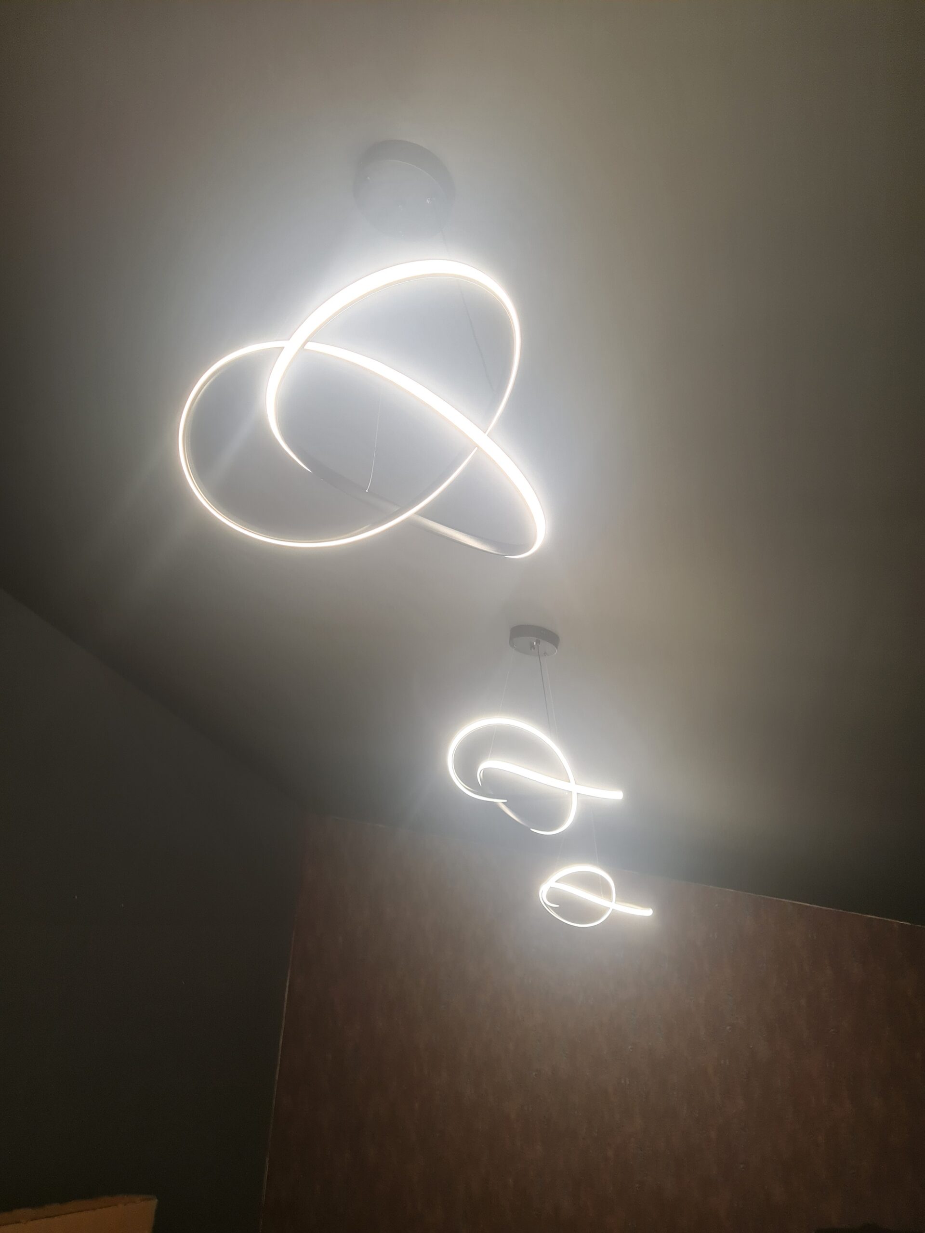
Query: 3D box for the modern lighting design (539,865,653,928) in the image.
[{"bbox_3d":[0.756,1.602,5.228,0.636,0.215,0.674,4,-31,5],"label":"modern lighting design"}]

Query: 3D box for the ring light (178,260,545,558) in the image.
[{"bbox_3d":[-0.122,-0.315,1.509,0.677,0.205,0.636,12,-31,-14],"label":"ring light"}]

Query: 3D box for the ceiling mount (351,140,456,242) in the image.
[{"bbox_3d":[-0.112,-0.804,1.765,0.196,0.045,0.196,11,-24,5],"label":"ceiling mount"}]

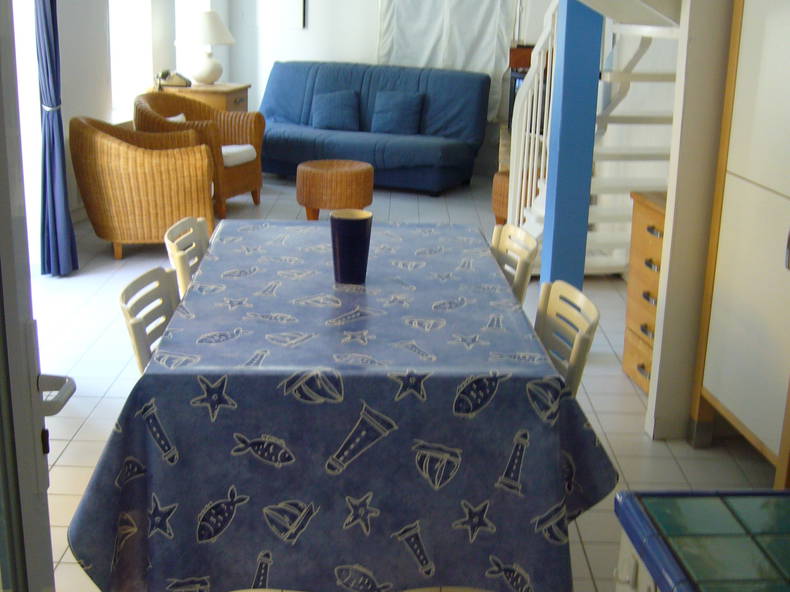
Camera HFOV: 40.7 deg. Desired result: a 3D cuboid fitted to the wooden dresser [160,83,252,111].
[{"bbox_3d":[-1.421,-1.174,7.916,0.570,0.740,0.520,5,17,14],"label":"wooden dresser"}]

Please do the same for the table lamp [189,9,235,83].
[{"bbox_3d":[-1.383,-1.845,7.925,0.360,0.540,0.360,1,17,0],"label":"table lamp"}]

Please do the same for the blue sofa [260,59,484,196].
[{"bbox_3d":[-0.304,-1.408,8.756,1.930,0.890,0.930,8,17,24],"label":"blue sofa"}]

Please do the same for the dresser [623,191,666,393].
[{"bbox_3d":[1.173,0.021,4.073,0.420,0.735,0.580,0,16,-6],"label":"dresser"}]

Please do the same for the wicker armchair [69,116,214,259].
[{"bbox_3d":[-1.451,-0.651,6.115,0.730,0.760,0.700,-4,17,-15],"label":"wicker armchair"}]

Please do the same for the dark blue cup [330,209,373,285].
[{"bbox_3d":[-0.114,-0.128,2.787,0.107,0.177,0.107,1,17,0],"label":"dark blue cup"}]

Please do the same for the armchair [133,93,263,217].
[{"bbox_3d":[-1.348,-0.971,7.198,0.730,0.760,0.700,7,18,20],"label":"armchair"}]

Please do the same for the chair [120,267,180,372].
[{"bbox_3d":[-0.389,0.355,2.645,0.500,0.790,0.460,2,16,3],"label":"chair"}]

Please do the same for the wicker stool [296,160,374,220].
[{"bbox_3d":[-0.414,-0.693,7.180,0.520,0.360,0.520,1,16,0],"label":"wicker stool"}]

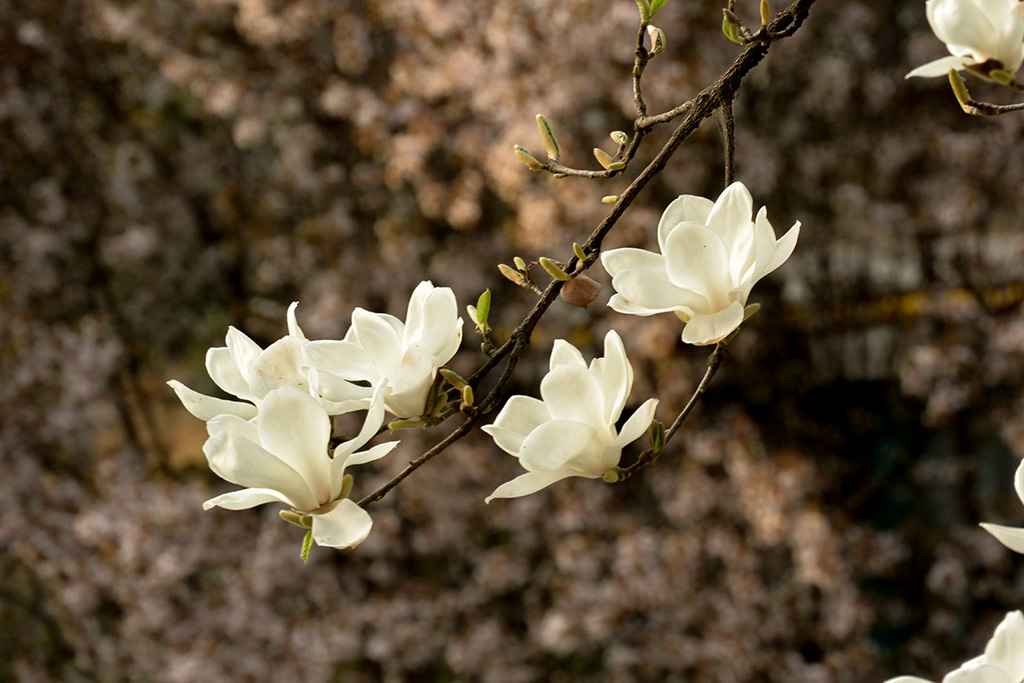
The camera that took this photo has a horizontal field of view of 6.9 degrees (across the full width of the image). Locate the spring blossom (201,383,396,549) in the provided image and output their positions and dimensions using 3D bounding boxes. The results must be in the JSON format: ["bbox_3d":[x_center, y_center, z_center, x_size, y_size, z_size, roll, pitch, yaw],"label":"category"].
[{"bbox_3d":[-0.134,0.076,5.270,0.118,0.098,0.112,-3,28,30],"label":"spring blossom"}]

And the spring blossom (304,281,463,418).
[{"bbox_3d":[-0.080,0.006,5.300,0.098,0.086,0.092,-11,15,30],"label":"spring blossom"}]

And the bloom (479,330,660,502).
[{"bbox_3d":[0.036,0.050,5.300,0.114,0.096,0.108,-15,22,30],"label":"bloom"}]

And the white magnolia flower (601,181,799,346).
[{"bbox_3d":[0.118,-0.048,5.300,0.121,0.098,0.112,2,26,30],"label":"white magnolia flower"}]

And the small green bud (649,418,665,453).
[{"bbox_3d":[0.091,0.059,5.300,0.010,0.021,0.009,2,0,0],"label":"small green bud"}]

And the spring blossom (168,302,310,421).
[{"bbox_3d":[-0.167,0.015,5.320,0.100,0.085,0.098,-8,20,30],"label":"spring blossom"}]

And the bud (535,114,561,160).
[{"bbox_3d":[0.022,-0.128,5.300,0.009,0.029,0.009,-19,0,0],"label":"bud"}]

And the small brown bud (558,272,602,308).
[{"bbox_3d":[0.042,-0.032,5.310,0.026,0.022,0.014,0,0,0],"label":"small brown bud"}]

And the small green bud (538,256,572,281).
[{"bbox_3d":[0.027,-0.046,5.290,0.022,0.007,0.007,34,0,-6],"label":"small green bud"}]

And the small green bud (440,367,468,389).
[{"bbox_3d":[-0.037,0.023,5.290,0.020,0.008,0.008,36,0,-9],"label":"small green bud"}]

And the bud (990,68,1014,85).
[{"bbox_3d":[0.309,-0.167,5.330,0.017,0.009,0.009,27,0,-9],"label":"bud"}]

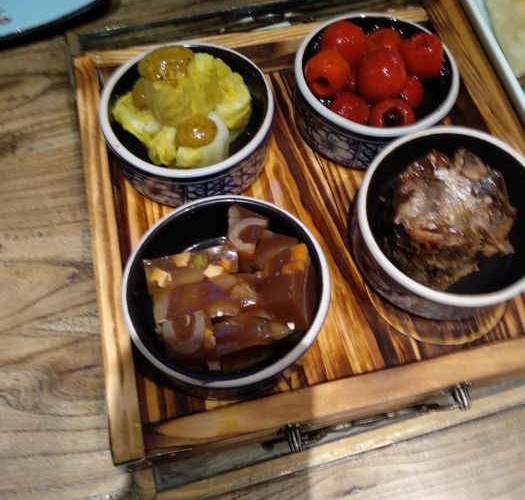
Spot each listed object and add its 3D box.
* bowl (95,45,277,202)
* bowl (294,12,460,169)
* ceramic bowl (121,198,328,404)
[{"bbox_3d":[-0.046,-0.080,0.338,0.106,0.041,0.106,0,65,0],"label":"bowl"},{"bbox_3d":[0.074,-0.108,0.359,0.106,0.041,0.106,1,65,0],"label":"bowl"},{"bbox_3d":[-0.019,0.026,0.288,0.106,0.041,0.106,0,65,0],"label":"ceramic bowl"}]

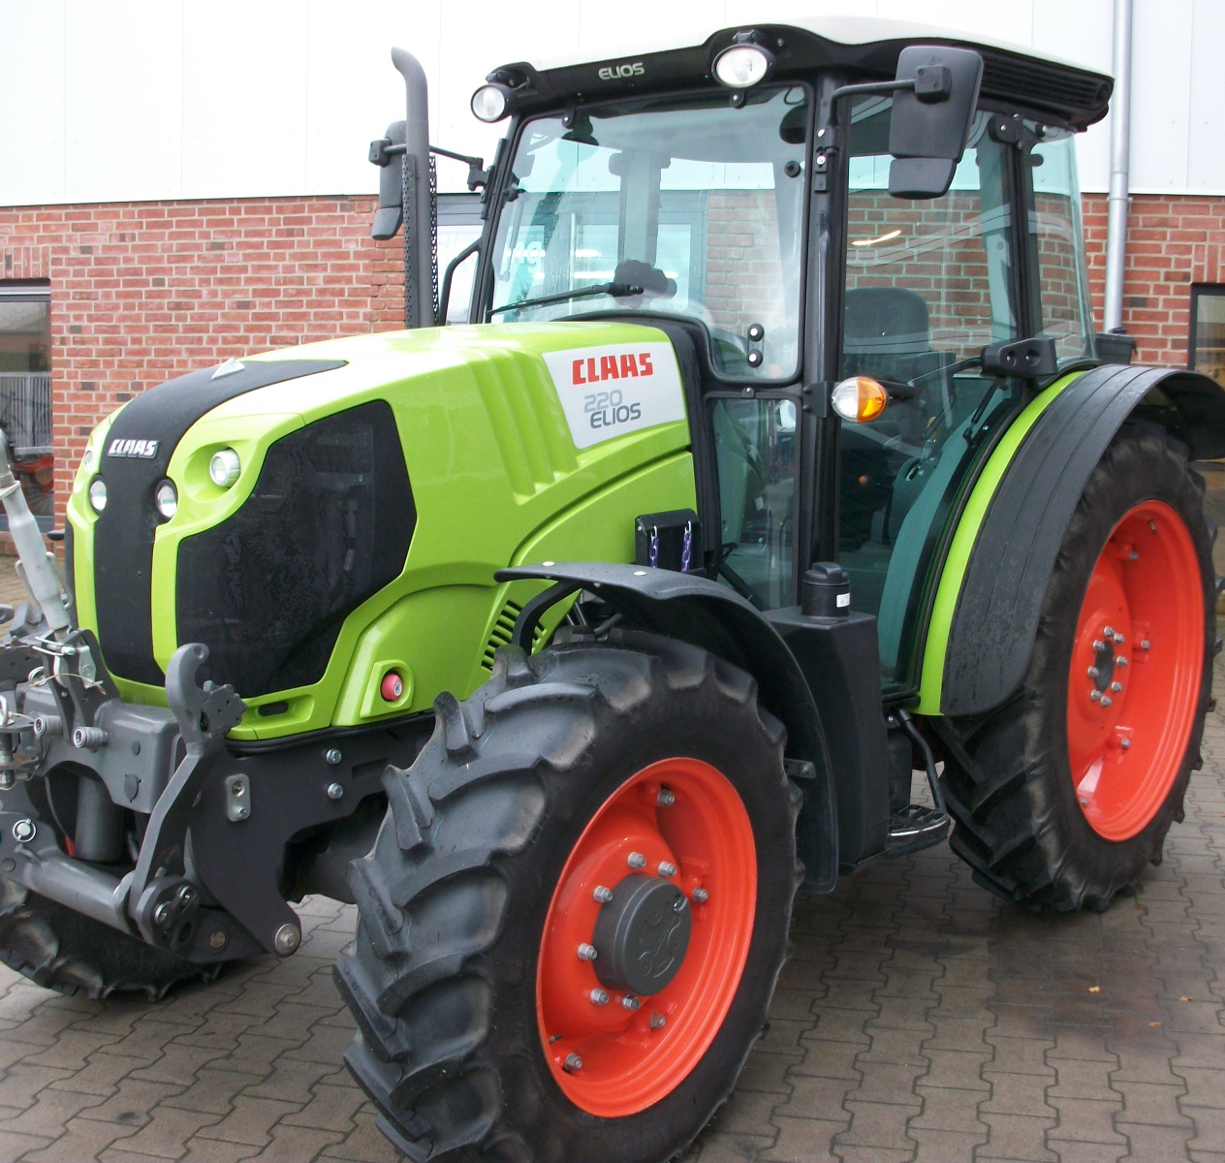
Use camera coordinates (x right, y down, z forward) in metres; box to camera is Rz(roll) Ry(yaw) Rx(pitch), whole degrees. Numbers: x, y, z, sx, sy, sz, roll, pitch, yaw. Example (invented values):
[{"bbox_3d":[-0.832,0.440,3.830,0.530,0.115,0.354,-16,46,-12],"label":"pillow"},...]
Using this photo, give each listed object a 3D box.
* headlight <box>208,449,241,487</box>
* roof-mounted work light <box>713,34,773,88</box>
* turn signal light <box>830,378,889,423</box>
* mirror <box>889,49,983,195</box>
[{"bbox_3d":[-0.691,-0.203,2.809,0.064,0.067,0.046,8,11,41],"label":"headlight"},{"bbox_3d":[0.311,-1.186,3.586,0.140,0.120,0.095,7,10,35],"label":"roof-mounted work light"},{"bbox_3d":[0.575,-0.412,3.581,0.140,0.106,0.075,8,11,41],"label":"turn signal light"},{"bbox_3d":[0.684,-0.967,3.325,0.197,0.330,0.088,4,9,21],"label":"mirror"}]

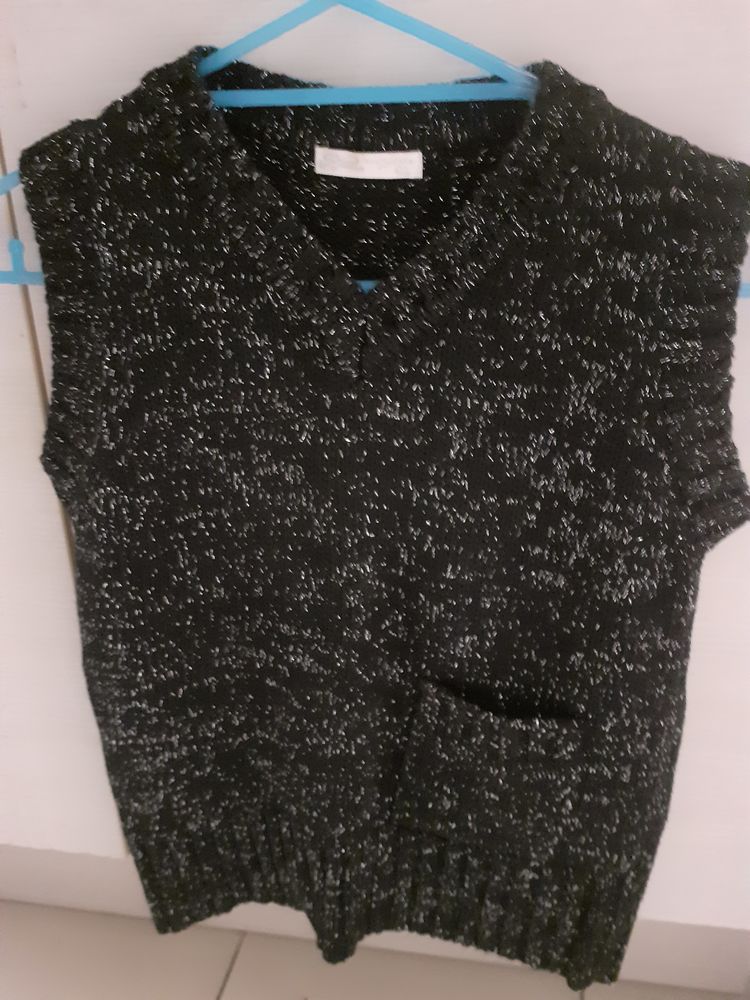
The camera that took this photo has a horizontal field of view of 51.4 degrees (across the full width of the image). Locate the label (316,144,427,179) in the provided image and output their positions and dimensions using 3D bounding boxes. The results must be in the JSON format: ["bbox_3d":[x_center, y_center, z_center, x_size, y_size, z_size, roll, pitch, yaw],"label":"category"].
[{"bbox_3d":[-0.003,-0.173,0.400,0.056,0.013,0.005,4,23,5],"label":"label"}]

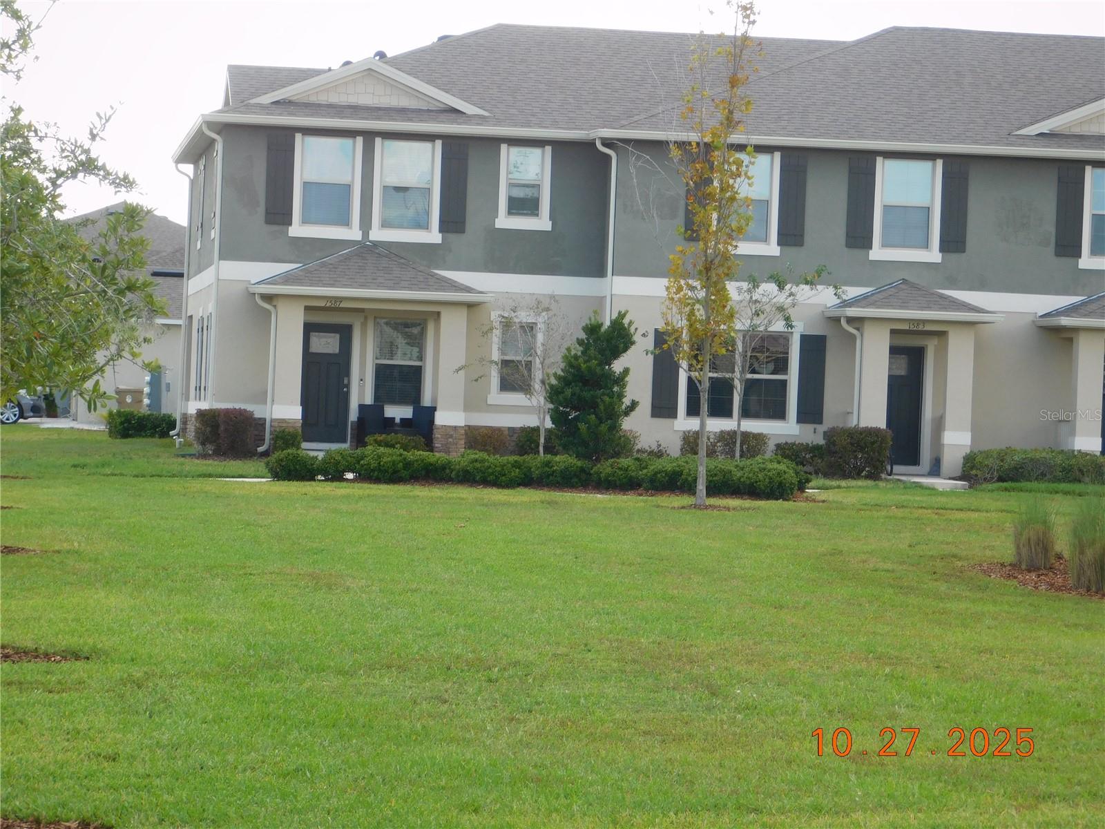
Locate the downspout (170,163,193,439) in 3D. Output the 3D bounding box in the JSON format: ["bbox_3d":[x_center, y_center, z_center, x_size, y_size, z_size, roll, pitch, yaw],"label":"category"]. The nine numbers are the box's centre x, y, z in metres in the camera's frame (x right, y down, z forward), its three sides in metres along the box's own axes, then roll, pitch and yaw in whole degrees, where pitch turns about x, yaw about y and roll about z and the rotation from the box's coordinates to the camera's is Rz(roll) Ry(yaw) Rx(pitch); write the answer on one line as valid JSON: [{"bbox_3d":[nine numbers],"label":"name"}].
[{"bbox_3d":[-7.434,-2.263,84.838,0.370,5.360,0.100,2,0,-7],"label":"downspout"}]

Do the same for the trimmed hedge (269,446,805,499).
[{"bbox_3d":[-0.261,0.923,69.285,8.610,0.630,1.100,2,0,-7],"label":"trimmed hedge"}]

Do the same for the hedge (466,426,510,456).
[{"bbox_3d":[-1.075,0.495,72.449,0.706,0.565,0.700,2,0,-7],"label":"hedge"}]

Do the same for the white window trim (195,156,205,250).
[{"bbox_3d":[-6.445,-3.938,78.650,0.100,1.700,1.200,2,0,-7],"label":"white window trim"}]

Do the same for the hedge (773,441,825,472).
[{"bbox_3d":[4.163,0.721,71.732,0.881,0.528,0.750,2,0,-7],"label":"hedge"}]

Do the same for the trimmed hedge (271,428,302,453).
[{"bbox_3d":[-4.423,0.485,71.096,0.502,0.495,0.550,2,0,-7],"label":"trimmed hedge"}]

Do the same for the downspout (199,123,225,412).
[{"bbox_3d":[-5.888,-2.185,72.787,0.390,5.480,0.100,2,0,-7],"label":"downspout"}]

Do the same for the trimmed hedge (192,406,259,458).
[{"bbox_3d":[-5.506,0.281,72.041,1.060,0.780,0.900,2,0,-7],"label":"trimmed hedge"}]

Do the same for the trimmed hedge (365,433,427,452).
[{"bbox_3d":[-2.575,0.535,70.446,1.012,0.446,0.700,2,0,-7],"label":"trimmed hedge"}]

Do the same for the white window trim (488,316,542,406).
[{"bbox_3d":[-0.596,-0.943,73.087,0.962,1.570,0.100,2,0,-7],"label":"white window trim"}]

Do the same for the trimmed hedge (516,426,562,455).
[{"bbox_3d":[-0.212,0.505,72.894,0.830,0.608,0.750,2,0,-7],"label":"trimmed hedge"}]

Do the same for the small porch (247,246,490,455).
[{"bbox_3d":[-3.173,-1.142,72.155,4.050,3.600,1.850,2,0,-7],"label":"small porch"}]

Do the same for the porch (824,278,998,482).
[{"bbox_3d":[6.010,-0.644,71.707,2.664,3.314,2.000,2,0,-7],"label":"porch"}]

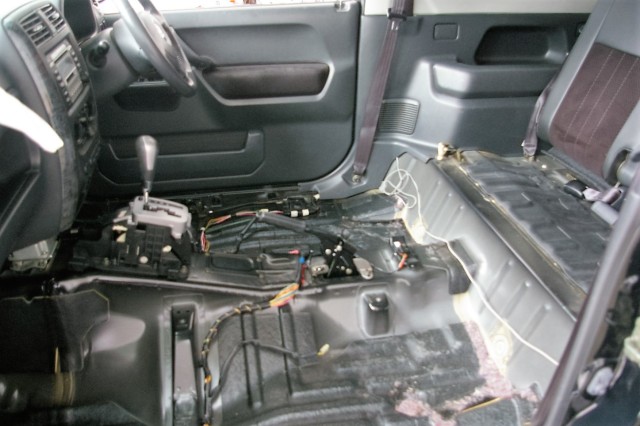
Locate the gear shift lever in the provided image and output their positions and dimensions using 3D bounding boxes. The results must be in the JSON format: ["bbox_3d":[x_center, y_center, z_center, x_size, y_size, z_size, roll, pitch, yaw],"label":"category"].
[{"bbox_3d":[-0.375,-0.091,1.036,0.047,0.170,0.043,2,31,-16],"label":"gear shift lever"}]

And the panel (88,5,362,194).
[{"bbox_3d":[-0.324,-0.371,1.626,0.930,0.610,0.090,-6,33,-12],"label":"panel"}]

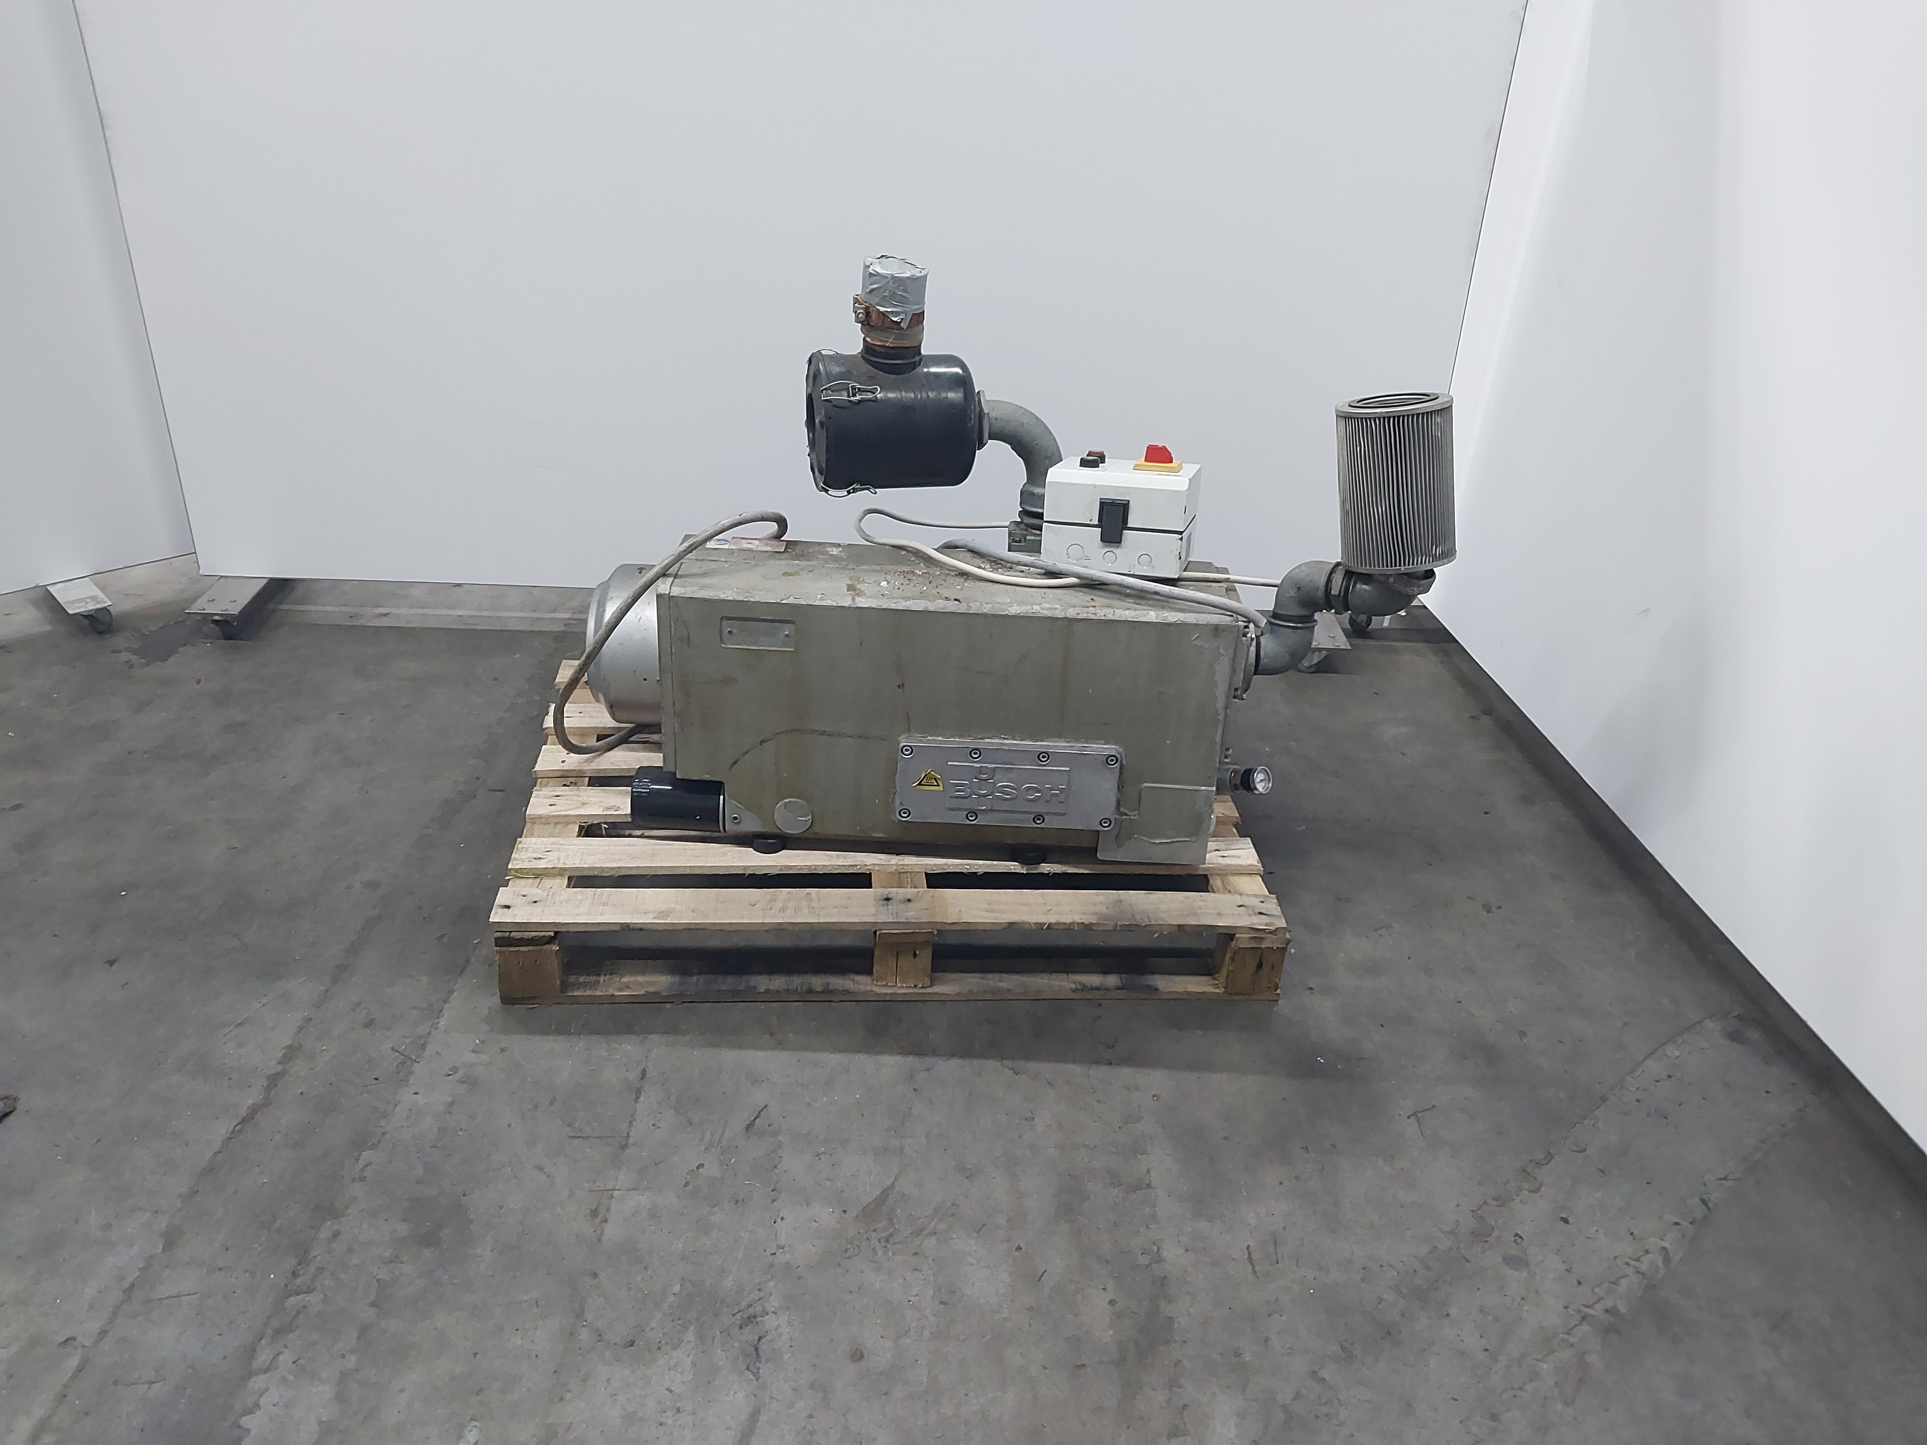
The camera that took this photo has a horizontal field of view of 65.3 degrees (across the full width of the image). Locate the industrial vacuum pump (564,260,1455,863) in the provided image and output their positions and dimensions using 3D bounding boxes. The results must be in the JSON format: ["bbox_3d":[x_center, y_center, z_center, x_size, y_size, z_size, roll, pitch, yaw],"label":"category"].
[{"bbox_3d":[0.055,-0.264,2.376,1.370,0.885,0.450,4,30,-3],"label":"industrial vacuum pump"}]

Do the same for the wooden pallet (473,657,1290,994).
[{"bbox_3d":[-0.134,0.163,2.640,1.200,0.146,0.814,1,30,-7],"label":"wooden pallet"}]

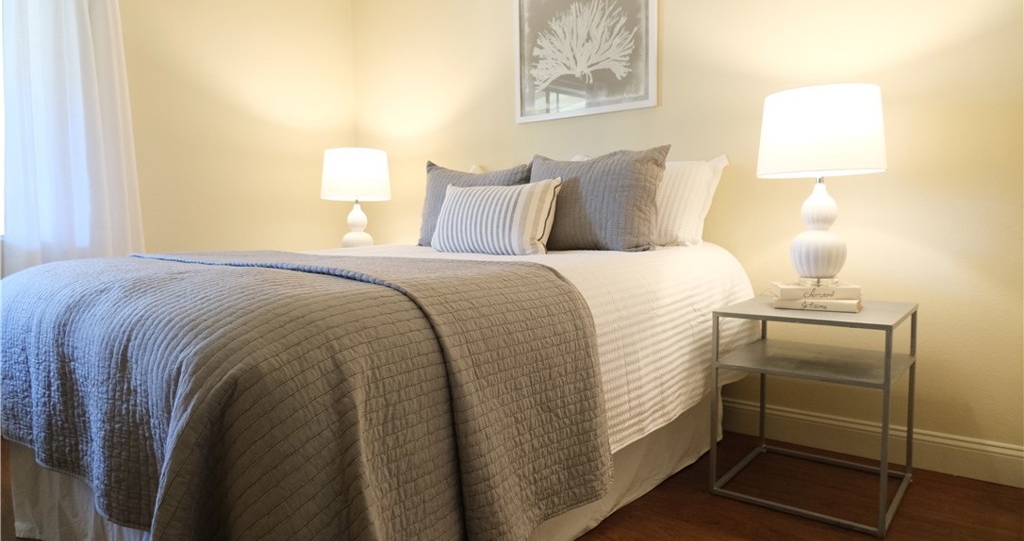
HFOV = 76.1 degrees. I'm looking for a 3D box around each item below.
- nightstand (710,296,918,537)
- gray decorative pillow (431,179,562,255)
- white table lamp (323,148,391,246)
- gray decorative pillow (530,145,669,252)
[{"bbox_3d":[1.002,0.424,2.162,0.505,0.603,0.482,3,6,39],"label":"nightstand"},{"bbox_3d":[-0.074,-0.217,2.630,0.603,0.307,0.151,3,-17,39],"label":"gray decorative pillow"},{"bbox_3d":[-0.840,-0.335,3.562,0.379,0.618,0.379,3,6,39],"label":"white table lamp"},{"bbox_3d":[0.317,-0.282,2.610,0.639,0.428,0.181,3,-13,39],"label":"gray decorative pillow"}]

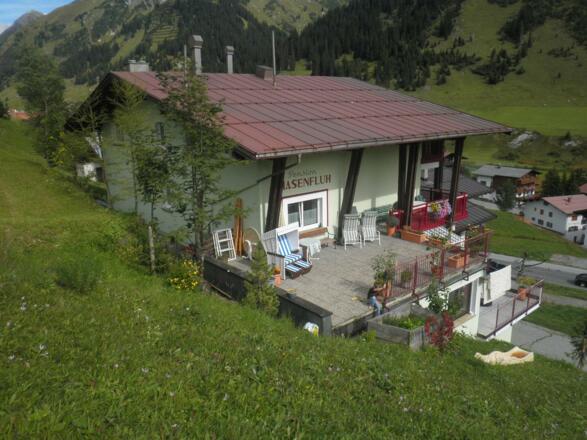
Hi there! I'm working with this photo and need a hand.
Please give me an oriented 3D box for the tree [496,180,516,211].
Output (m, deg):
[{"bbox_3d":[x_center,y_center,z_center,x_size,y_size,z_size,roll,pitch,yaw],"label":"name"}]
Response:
[{"bbox_3d":[57.287,-6.559,118.000,4.300,7.700,4.300,-12,17,-36],"label":"tree"}]

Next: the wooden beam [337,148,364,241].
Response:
[{"bbox_3d":[1.949,-0.758,15.589,0.340,3.710,0.240,-12,30,-36],"label":"wooden beam"}]

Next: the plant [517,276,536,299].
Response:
[{"bbox_3d":[9.263,2.693,17.642,0.750,0.950,0.750,-12,17,-37],"label":"plant"}]

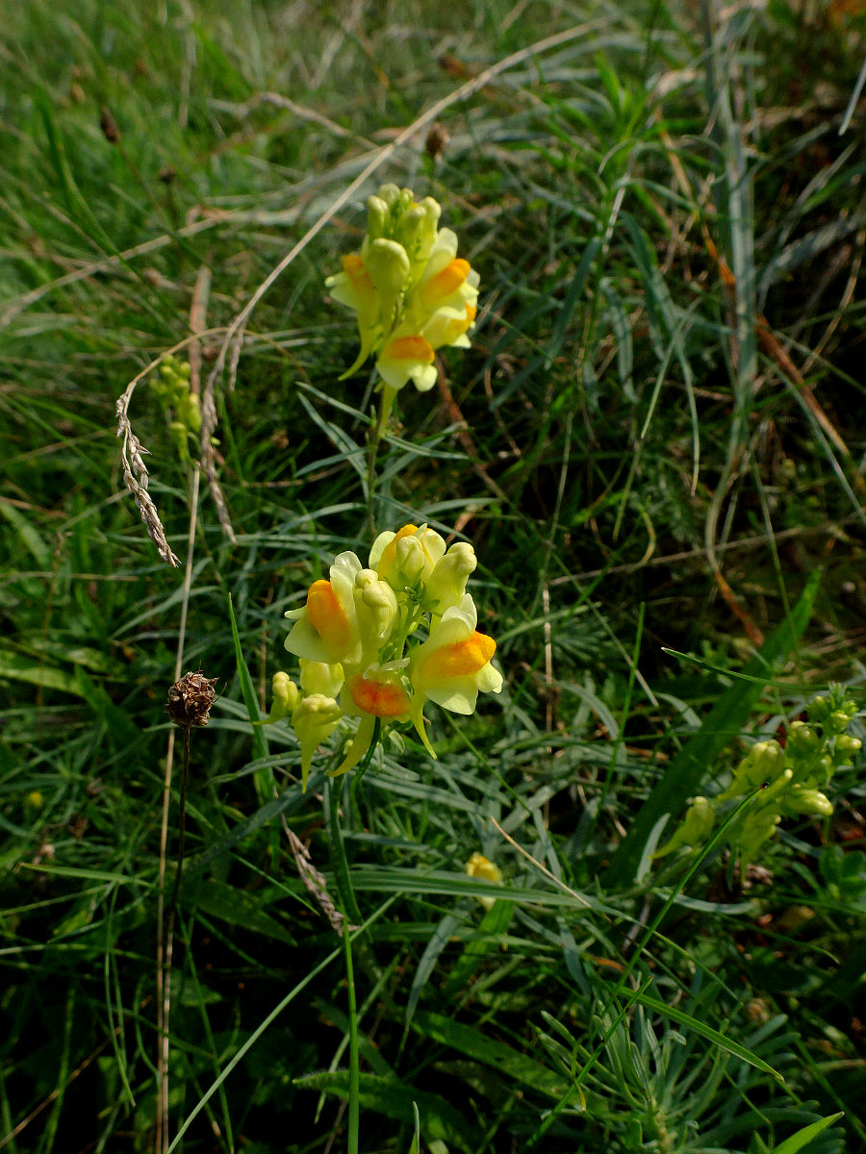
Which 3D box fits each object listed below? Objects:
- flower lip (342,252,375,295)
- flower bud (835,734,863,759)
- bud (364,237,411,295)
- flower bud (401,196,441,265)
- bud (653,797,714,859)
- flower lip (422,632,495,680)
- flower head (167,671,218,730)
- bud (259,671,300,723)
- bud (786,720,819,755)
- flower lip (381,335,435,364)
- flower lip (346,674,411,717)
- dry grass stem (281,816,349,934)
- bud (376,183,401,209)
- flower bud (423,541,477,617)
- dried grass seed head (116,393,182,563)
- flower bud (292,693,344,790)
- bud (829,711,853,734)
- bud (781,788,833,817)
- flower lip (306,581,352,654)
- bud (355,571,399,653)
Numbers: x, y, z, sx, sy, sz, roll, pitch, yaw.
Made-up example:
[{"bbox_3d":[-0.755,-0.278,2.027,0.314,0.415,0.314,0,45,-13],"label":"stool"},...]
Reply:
[{"bbox_3d":[-0.019,-0.077,0.203,0.009,0.007,0.009,12,39,-18],"label":"flower lip"},{"bbox_3d":[0.117,0.048,0.226,0.009,0.006,0.006,-13,42,27],"label":"flower bud"},{"bbox_3d":[-0.011,-0.077,0.199,0.011,0.015,0.010,3,30,5],"label":"bud"},{"bbox_3d":[-0.003,-0.086,0.199,0.009,0.017,0.009,-1,29,-11],"label":"flower bud"},{"bbox_3d":[0.058,0.058,0.186,0.009,0.018,0.009,41,18,-11],"label":"bud"},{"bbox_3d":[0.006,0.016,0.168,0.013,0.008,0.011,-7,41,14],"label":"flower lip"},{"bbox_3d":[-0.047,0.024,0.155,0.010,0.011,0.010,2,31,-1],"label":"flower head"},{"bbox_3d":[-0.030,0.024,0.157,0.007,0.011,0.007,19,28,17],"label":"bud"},{"bbox_3d":[0.086,0.037,0.186,0.007,0.008,0.007,14,27,-4],"label":"bud"},{"bbox_3d":[-0.006,-0.057,0.200,0.013,0.006,0.008,-17,39,-18],"label":"flower lip"},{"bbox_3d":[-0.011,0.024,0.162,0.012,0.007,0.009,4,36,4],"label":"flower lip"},{"bbox_3d":[-0.026,0.065,0.175,0.006,0.029,0.005,-27,15,8],"label":"dry grass stem"},{"bbox_3d":[-0.011,-0.096,0.202,0.006,0.007,0.006,0,37,0],"label":"bud"},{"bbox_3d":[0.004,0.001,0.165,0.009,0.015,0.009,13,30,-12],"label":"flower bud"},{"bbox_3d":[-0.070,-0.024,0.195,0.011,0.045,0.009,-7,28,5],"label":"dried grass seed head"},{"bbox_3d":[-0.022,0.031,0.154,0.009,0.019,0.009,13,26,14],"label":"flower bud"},{"bbox_3d":[0.116,0.041,0.228,0.006,0.007,0.006,19,40,-16],"label":"bud"},{"bbox_3d":[0.103,0.062,0.220,0.014,0.007,0.007,12,44,15],"label":"bud"},{"bbox_3d":[-0.019,0.007,0.150,0.008,0.013,0.007,13,37,34],"label":"flower lip"},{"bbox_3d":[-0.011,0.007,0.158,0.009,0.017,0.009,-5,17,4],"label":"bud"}]

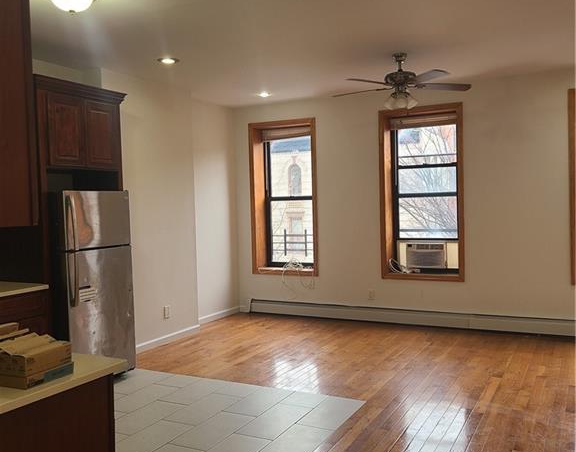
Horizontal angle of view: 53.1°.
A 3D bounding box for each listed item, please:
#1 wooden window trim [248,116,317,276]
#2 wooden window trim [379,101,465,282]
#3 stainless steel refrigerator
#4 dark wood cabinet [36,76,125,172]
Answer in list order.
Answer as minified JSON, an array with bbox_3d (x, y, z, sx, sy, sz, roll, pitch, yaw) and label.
[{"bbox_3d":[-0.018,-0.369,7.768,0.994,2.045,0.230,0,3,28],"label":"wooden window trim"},{"bbox_3d":[1.621,-0.378,6.910,0.986,2.043,0.230,0,3,28],"label":"wooden window trim"},{"bbox_3d":[-1.932,0.530,5.198,0.770,1.678,0.750,0,3,28],"label":"stainless steel refrigerator"},{"bbox_3d":[-2.036,-0.854,5.180,0.660,0.725,1.010,0,3,28],"label":"dark wood cabinet"}]

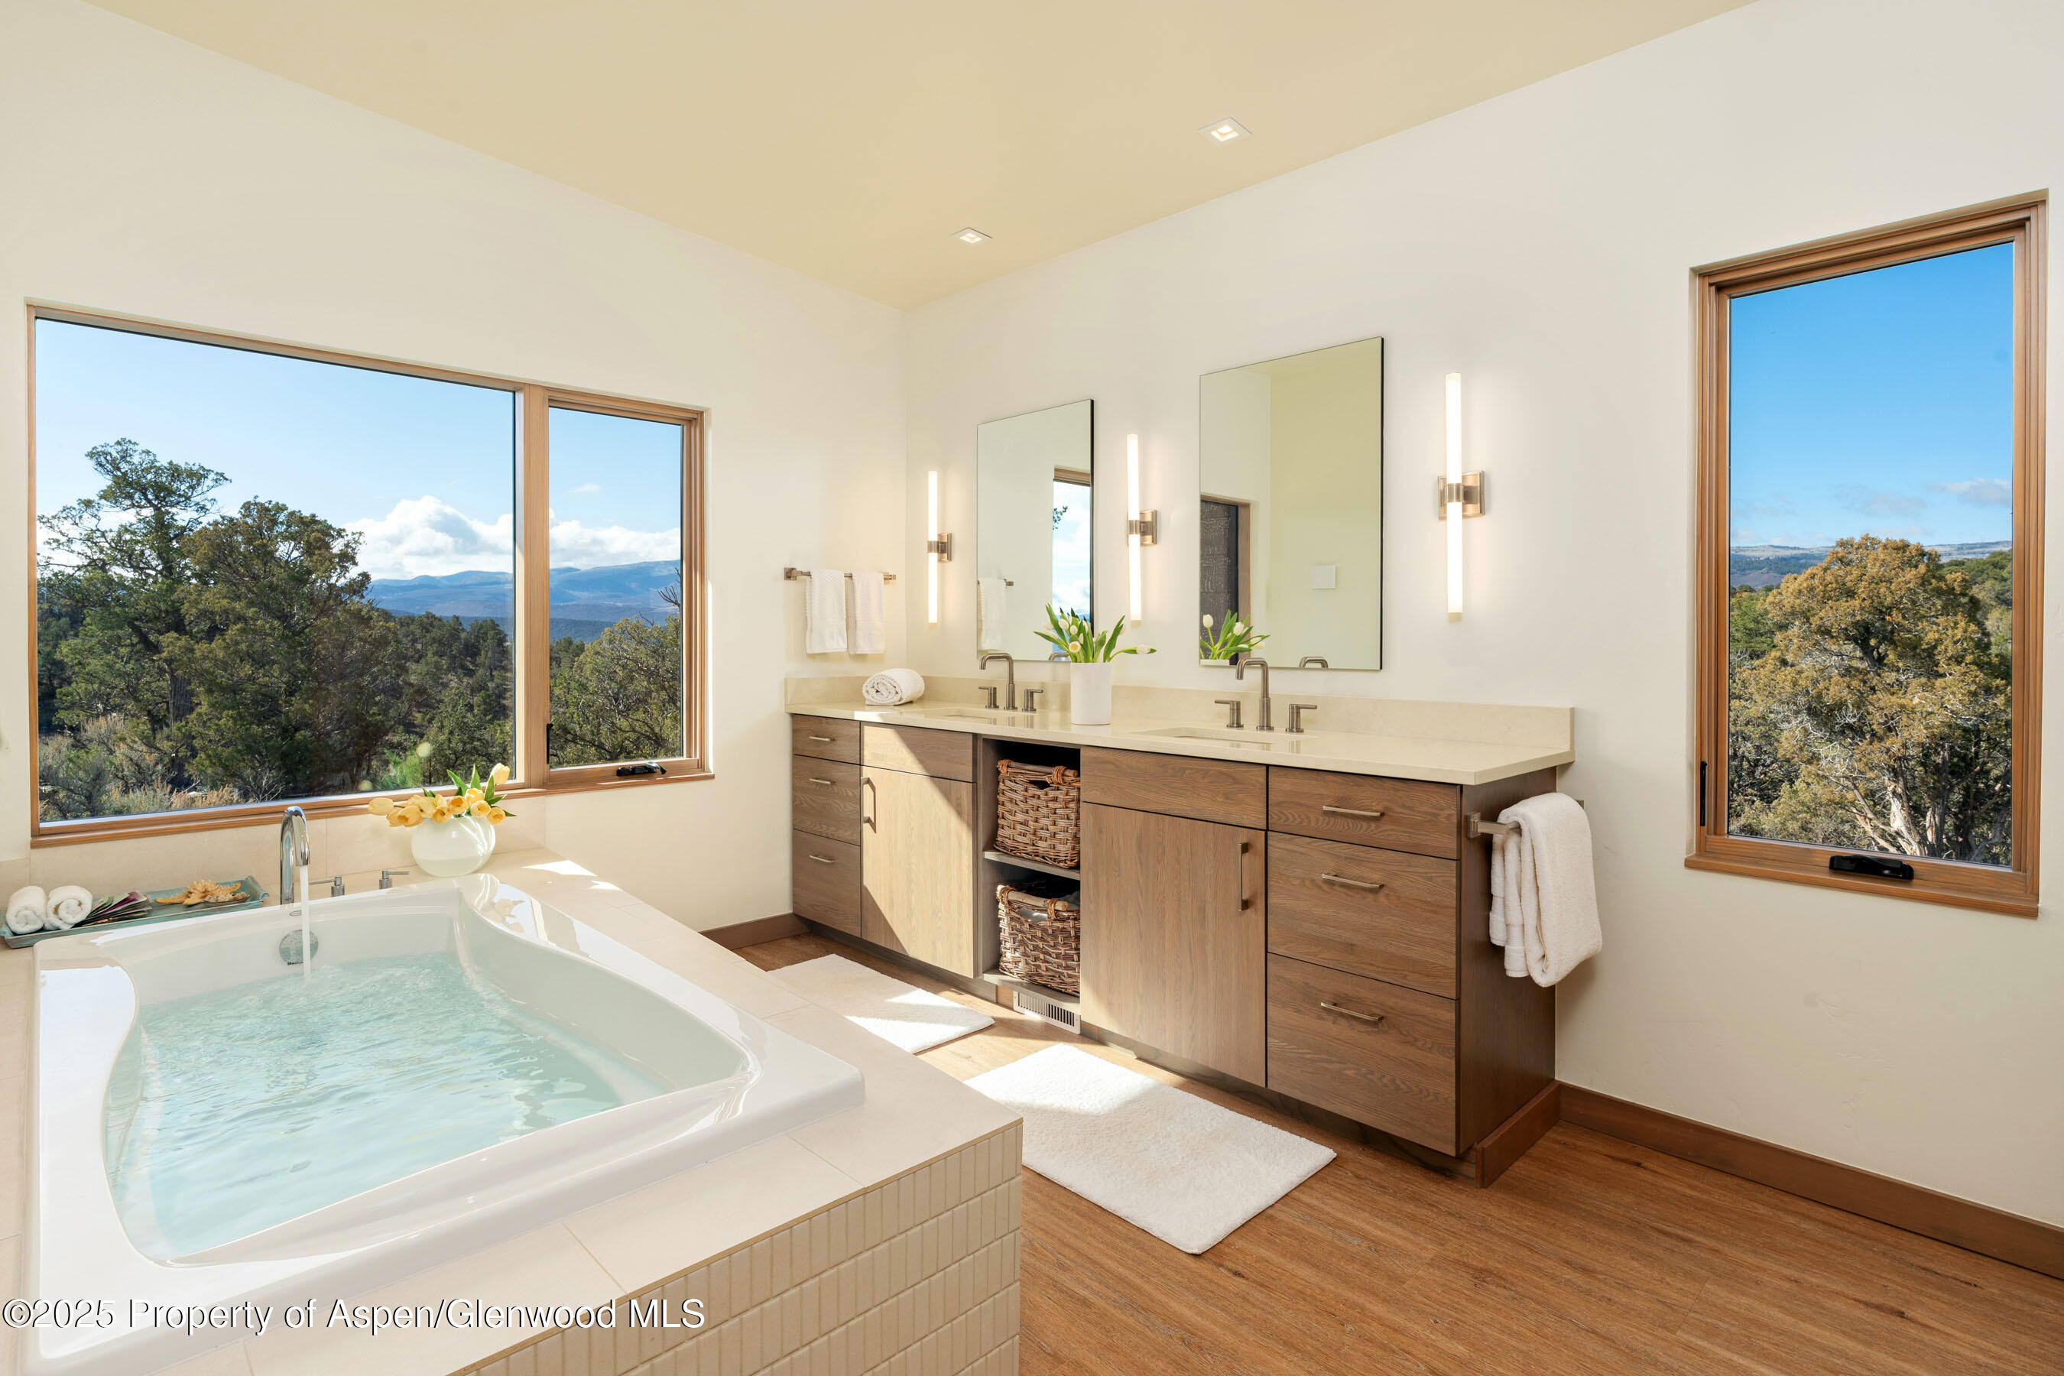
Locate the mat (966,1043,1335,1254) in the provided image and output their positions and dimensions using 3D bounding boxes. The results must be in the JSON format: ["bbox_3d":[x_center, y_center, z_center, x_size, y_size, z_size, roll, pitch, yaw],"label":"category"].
[{"bbox_3d":[0.199,1.064,2.506,0.540,0.025,0.885,-3,4,-44],"label":"mat"}]

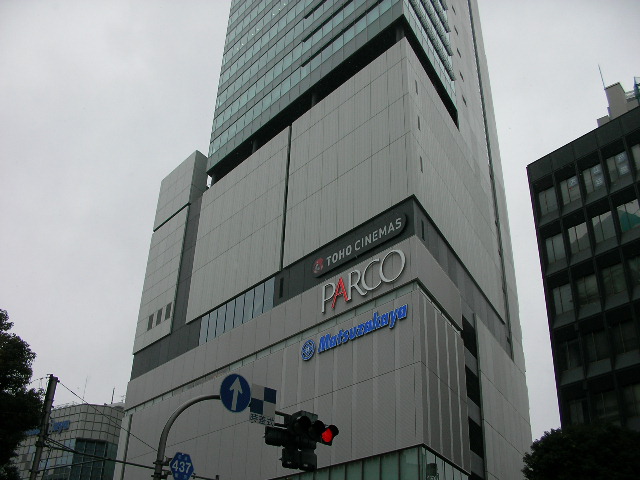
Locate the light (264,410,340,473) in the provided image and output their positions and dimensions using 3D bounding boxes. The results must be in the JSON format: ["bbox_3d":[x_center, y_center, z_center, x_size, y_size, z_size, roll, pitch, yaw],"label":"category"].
[{"bbox_3d":[-0.387,4.237,14.700,1.300,0.920,1.050,27,-38,-36],"label":"light"}]

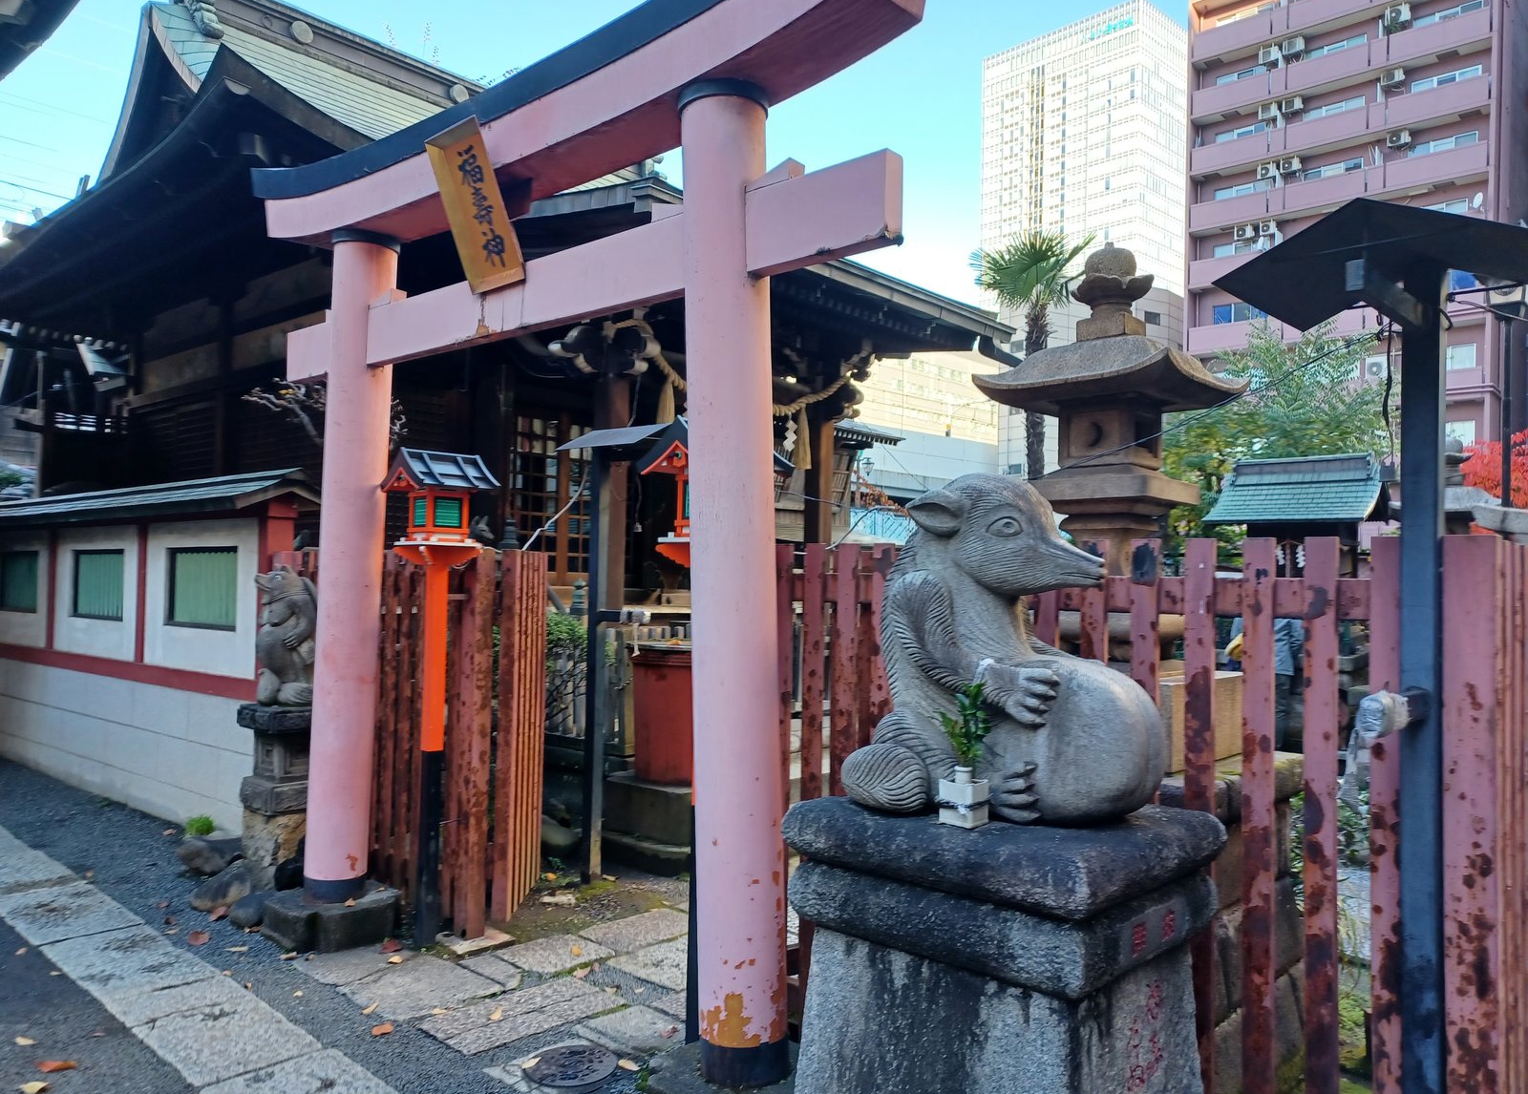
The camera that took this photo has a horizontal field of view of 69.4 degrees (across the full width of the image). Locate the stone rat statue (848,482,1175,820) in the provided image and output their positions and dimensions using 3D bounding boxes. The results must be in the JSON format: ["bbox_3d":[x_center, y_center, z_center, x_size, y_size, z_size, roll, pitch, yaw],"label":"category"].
[{"bbox_3d":[0.552,0.215,2.520,0.680,0.770,0.480,0,-3,33],"label":"stone rat statue"}]

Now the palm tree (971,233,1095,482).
[{"bbox_3d":[3.171,-0.852,13.000,1.500,5.770,1.500,-1,-3,41],"label":"palm tree"}]

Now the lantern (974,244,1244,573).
[{"bbox_3d":[1.221,-0.173,3.900,0.700,1.790,0.700,-1,-3,41],"label":"lantern"}]

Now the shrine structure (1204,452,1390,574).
[{"bbox_3d":[5.722,0.075,11.900,1.610,2.160,0.990,-1,-3,41],"label":"shrine structure"}]

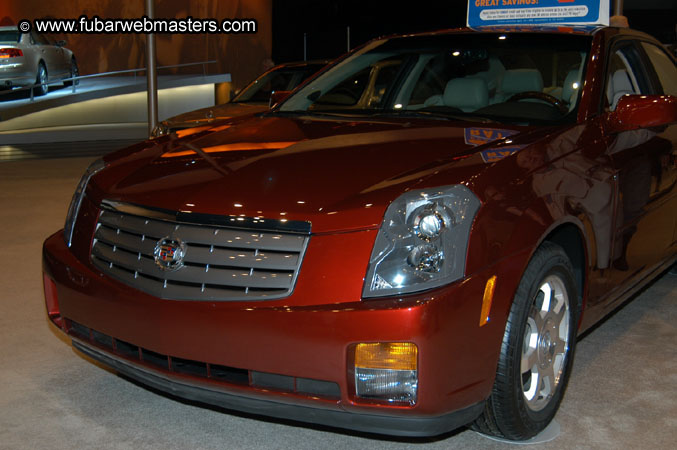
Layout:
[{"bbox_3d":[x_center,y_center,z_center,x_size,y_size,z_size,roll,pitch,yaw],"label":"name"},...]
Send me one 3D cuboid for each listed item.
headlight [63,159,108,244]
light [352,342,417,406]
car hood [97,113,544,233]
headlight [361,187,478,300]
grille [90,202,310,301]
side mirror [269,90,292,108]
[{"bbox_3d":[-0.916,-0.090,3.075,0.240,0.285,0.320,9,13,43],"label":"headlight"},{"bbox_3d":[0.129,0.382,2.242,0.160,0.150,0.090,5,11,26],"label":"light"},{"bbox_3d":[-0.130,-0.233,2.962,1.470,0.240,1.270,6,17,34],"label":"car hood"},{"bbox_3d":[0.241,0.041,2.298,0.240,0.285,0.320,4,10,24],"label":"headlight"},{"bbox_3d":[-0.470,0.084,2.508,0.860,0.255,0.160,6,11,34],"label":"grille"},{"bbox_3d":[-0.320,-0.606,4.282,0.220,0.140,0.140,6,11,34],"label":"side mirror"}]

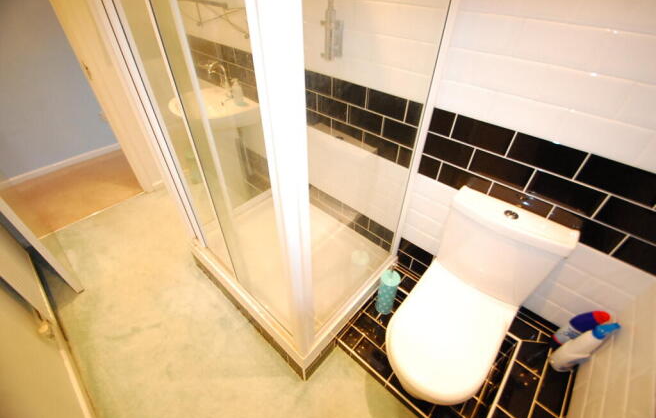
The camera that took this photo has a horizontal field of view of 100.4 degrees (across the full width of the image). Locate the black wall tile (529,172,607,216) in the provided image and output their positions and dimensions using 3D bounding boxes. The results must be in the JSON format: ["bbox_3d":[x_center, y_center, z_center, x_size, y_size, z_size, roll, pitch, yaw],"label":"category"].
[{"bbox_3d":[0.789,-0.053,0.914,0.200,0.099,0.010,31,50,29],"label":"black wall tile"}]

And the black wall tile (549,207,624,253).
[{"bbox_3d":[0.843,0.070,0.908,0.200,0.100,0.010,31,49,30],"label":"black wall tile"}]

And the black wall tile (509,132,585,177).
[{"bbox_3d":[0.699,-0.172,0.876,0.200,0.100,0.010,31,49,30],"label":"black wall tile"}]

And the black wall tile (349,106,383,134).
[{"bbox_3d":[0.174,-0.415,1.288,0.200,0.100,0.010,31,49,30],"label":"black wall tile"}]

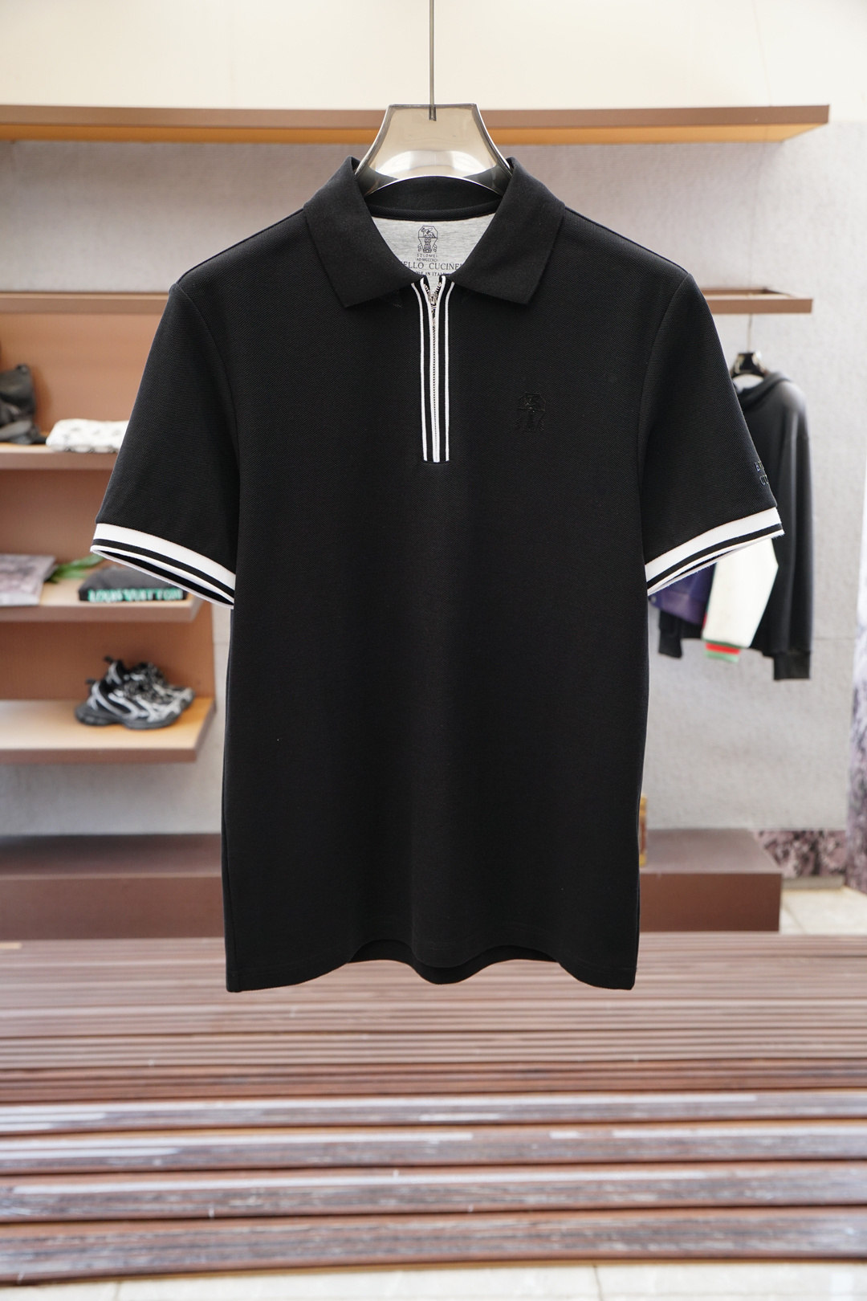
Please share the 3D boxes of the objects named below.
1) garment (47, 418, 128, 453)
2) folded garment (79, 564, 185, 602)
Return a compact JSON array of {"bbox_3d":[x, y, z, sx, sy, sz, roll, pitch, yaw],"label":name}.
[{"bbox_3d":[-0.734,-0.501,3.111,0.270,0.053,0.220,0,16,-1],"label":"garment"},{"bbox_3d":[-0.712,-0.168,3.268,0.252,0.042,0.230,0,16,-1],"label":"folded garment"}]

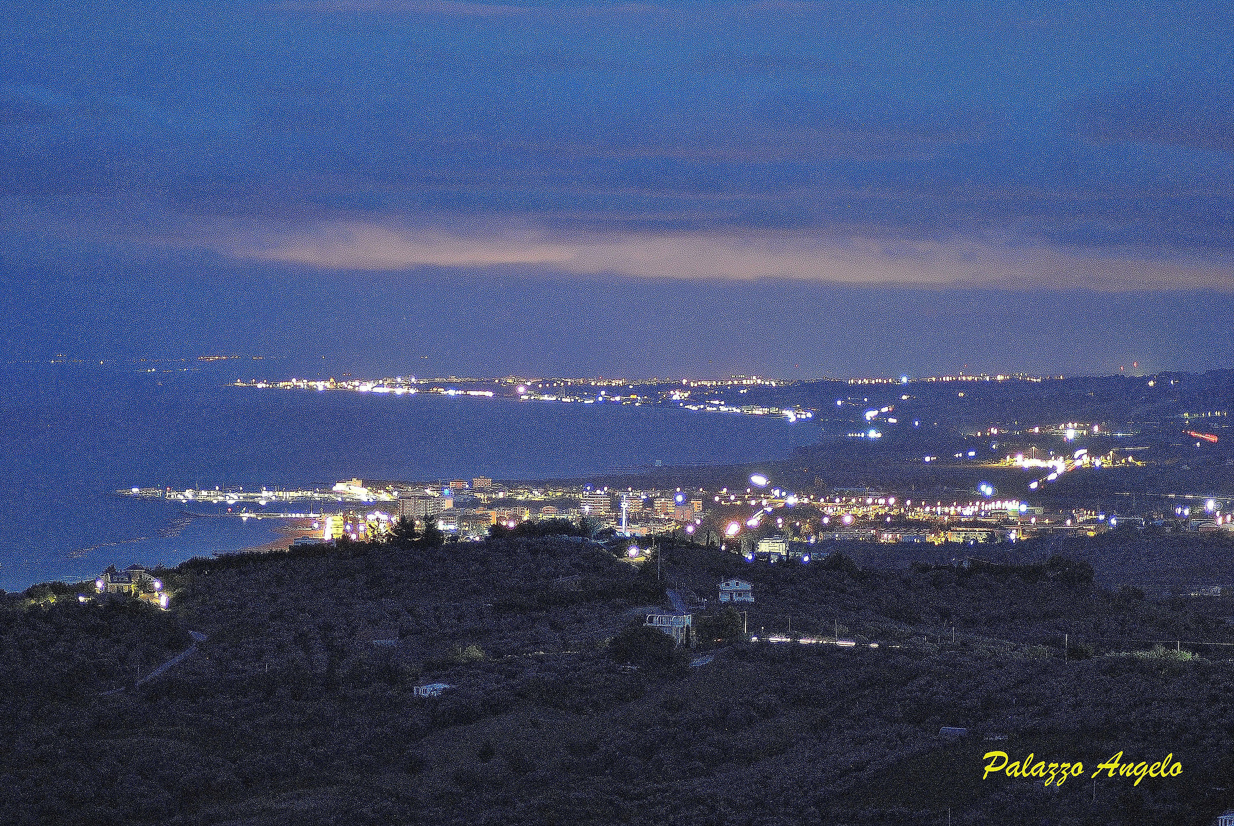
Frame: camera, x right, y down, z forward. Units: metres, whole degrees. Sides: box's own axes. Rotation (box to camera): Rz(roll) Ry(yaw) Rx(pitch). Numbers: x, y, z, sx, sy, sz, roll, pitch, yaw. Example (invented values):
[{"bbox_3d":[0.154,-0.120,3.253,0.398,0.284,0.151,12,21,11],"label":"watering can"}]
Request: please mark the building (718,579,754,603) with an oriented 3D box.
[{"bbox_3d":[33.988,51.018,1800.000,10.000,6.600,9.500,0,1,0],"label":"building"}]

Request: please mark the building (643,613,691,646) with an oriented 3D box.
[{"bbox_3d":[13.958,58.300,1690.000,11.200,8.300,8.000,0,1,17],"label":"building"}]

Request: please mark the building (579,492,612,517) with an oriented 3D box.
[{"bbox_3d":[-22.774,100.273,6900.000,33.000,27.500,15.000,0,1,0],"label":"building"}]

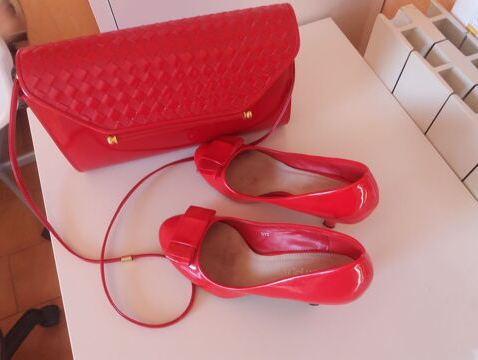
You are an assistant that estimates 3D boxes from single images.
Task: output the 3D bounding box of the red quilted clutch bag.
[{"bbox_3d":[-0.078,-0.113,0.466,0.289,0.157,0.076,-14,61,-7],"label":"red quilted clutch bag"}]

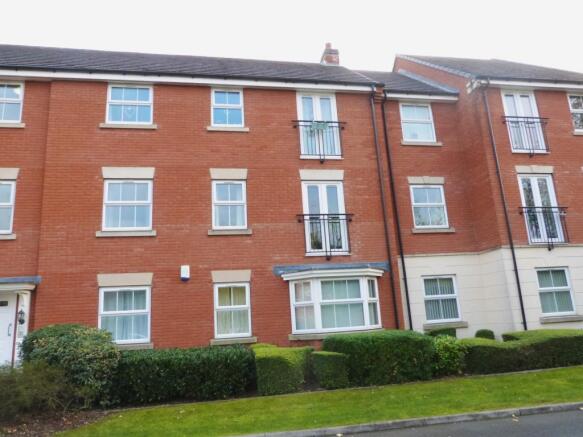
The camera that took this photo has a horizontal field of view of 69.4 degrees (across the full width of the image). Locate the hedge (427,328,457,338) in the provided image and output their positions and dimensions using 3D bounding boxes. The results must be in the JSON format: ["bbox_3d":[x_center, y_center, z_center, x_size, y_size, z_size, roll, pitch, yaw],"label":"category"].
[{"bbox_3d":[3.846,3.264,10.839,1.000,0.810,0.800,-1,-13,-12],"label":"hedge"}]

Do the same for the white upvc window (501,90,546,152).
[{"bbox_3d":[6.957,-2.897,12.629,1.157,2.008,0.100,-1,-13,-12],"label":"white upvc window"}]

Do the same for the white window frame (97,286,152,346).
[{"bbox_3d":[-3.931,2.300,9.984,1.138,1.328,0.100,-1,-13,-11],"label":"white window frame"}]

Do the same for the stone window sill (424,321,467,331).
[{"bbox_3d":[4.303,3.014,11.802,1.337,0.135,0.150,-1,-13,-11],"label":"stone window sill"}]

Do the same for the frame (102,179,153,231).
[{"bbox_3d":[-4.099,-0.323,10.590,1.164,1.314,0.100,-1,-13,-12],"label":"frame"}]

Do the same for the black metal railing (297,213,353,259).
[{"bbox_3d":[0.947,0.507,11.261,1.608,1.240,0.160,-1,-13,-12],"label":"black metal railing"}]

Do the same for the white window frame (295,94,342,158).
[{"bbox_3d":[0.775,-2.647,12.059,1.172,2.016,0.080,-1,-13,-11],"label":"white window frame"}]

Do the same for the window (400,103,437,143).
[{"bbox_3d":[3.952,-2.992,13.168,1.052,1.305,0.100,-1,-13,-12],"label":"window"}]

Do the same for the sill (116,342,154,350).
[{"bbox_3d":[-3.905,3.021,9.755,1.370,0.140,0.160,-1,-13,-11],"label":"sill"}]

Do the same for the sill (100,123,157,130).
[{"bbox_3d":[-4.233,-2.384,11.006,1.416,0.135,0.150,-1,-13,-11],"label":"sill"}]

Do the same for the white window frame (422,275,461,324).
[{"bbox_3d":[4.268,2.289,11.958,1.035,1.272,0.100,-1,-13,-11],"label":"white window frame"}]

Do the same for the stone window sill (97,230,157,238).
[{"bbox_3d":[-4.042,0.395,10.394,1.395,0.135,0.150,-1,-13,-11],"label":"stone window sill"}]

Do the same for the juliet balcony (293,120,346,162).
[{"bbox_3d":[0.832,-2.146,11.875,1.592,1.230,0.160,-1,-13,-12],"label":"juliet balcony"}]

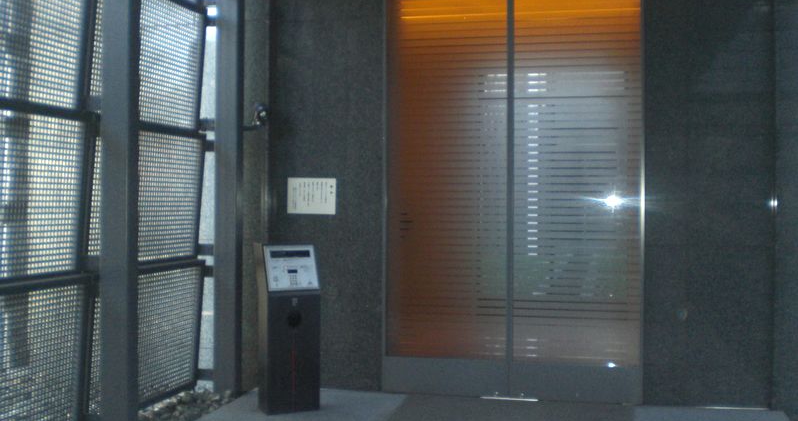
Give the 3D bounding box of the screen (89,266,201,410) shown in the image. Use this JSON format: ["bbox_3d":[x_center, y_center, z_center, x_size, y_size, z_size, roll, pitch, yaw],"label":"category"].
[{"bbox_3d":[-1.738,0.876,6.118,0.050,0.899,1.581,6,2,13],"label":"screen"}]

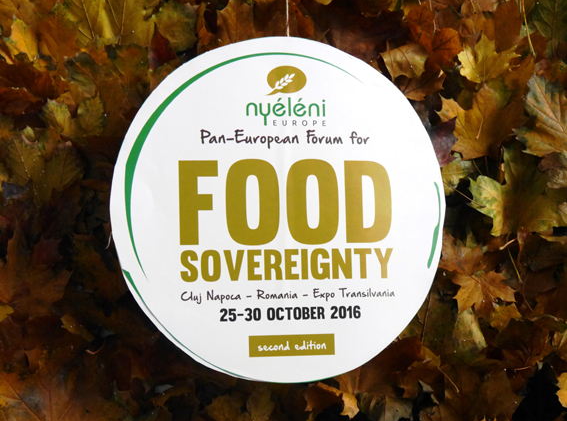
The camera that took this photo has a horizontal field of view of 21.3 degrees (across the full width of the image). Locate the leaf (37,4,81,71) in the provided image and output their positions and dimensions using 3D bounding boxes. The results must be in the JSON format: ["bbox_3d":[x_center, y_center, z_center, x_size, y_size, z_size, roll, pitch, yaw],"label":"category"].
[{"bbox_3d":[-0.313,-0.241,2.096,0.070,0.022,0.103,0,60,0],"label":"leaf"}]

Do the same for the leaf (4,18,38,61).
[{"bbox_3d":[-0.363,-0.236,2.095,0.060,0.022,0.072,-21,62,-11],"label":"leaf"}]

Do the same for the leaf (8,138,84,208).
[{"bbox_3d":[-0.319,-0.050,2.020,0.107,0.025,0.105,-6,60,-4],"label":"leaf"}]

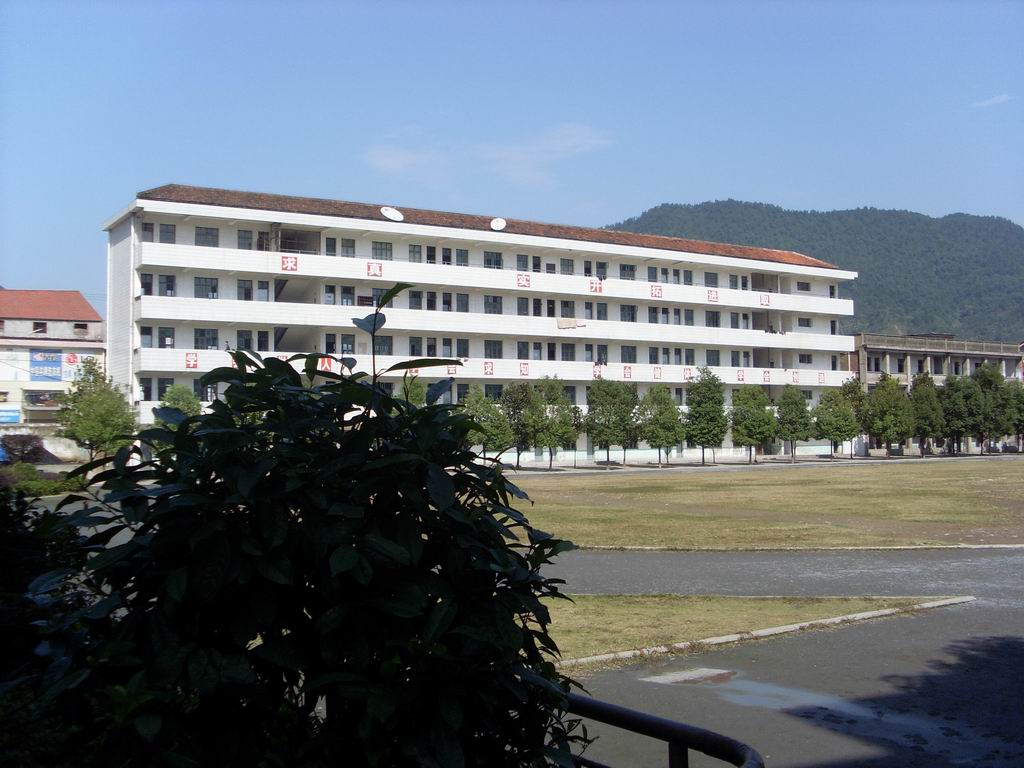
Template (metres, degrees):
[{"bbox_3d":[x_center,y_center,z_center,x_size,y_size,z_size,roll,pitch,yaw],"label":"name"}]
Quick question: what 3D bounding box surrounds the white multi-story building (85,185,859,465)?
[{"bbox_3d":[1.880,-3.400,92.100,66.130,19.820,10.030,1,-3,-32],"label":"white multi-story building"}]

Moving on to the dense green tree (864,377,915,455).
[{"bbox_3d":[30.900,2.600,92.000,4.100,6.920,4.100,-1,-3,0],"label":"dense green tree"}]

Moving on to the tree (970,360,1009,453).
[{"bbox_3d":[42.480,2.160,100.000,3.700,8.140,3.700,-1,-3,0],"label":"tree"}]

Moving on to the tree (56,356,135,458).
[{"bbox_3d":[-26.240,1.820,71.000,4.900,7.110,4.900,-1,-3,0],"label":"tree"}]

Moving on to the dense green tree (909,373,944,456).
[{"bbox_3d":[34.760,2.610,94.500,3.300,7.150,3.300,-1,-3,0],"label":"dense green tree"}]

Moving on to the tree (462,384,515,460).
[{"bbox_3d":[-1.540,2.740,70.500,3.500,5.550,3.500,-1,-3,0],"label":"tree"}]

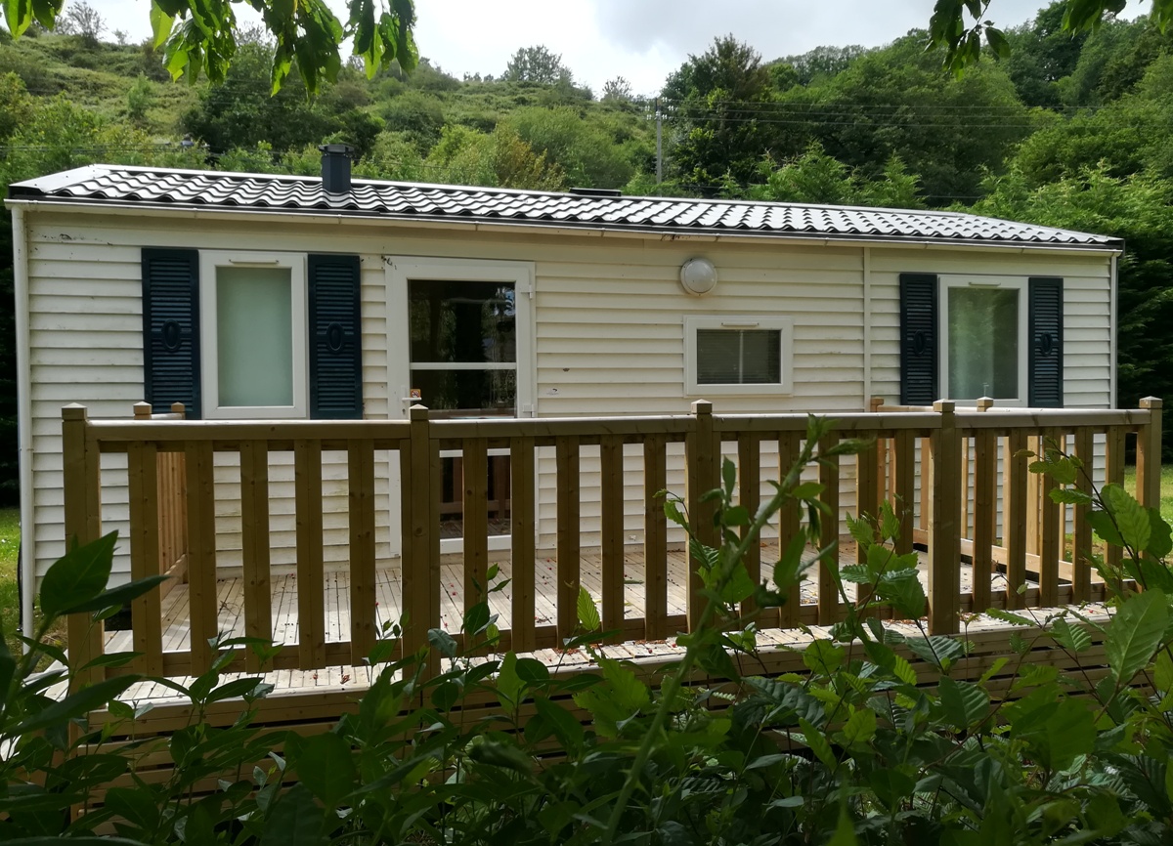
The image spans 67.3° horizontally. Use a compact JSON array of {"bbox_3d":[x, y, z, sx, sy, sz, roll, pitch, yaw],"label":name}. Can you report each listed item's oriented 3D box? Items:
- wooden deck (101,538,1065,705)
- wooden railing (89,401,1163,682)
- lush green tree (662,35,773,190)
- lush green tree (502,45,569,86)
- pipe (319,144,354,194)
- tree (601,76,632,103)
[{"bbox_3d":[0.227,1.037,4.894,4.981,0.160,2.463,-1,2,-16],"label":"wooden deck"},{"bbox_3d":[0.230,0.416,4.851,4.938,1.085,2.344,-1,2,-16],"label":"wooden railing"},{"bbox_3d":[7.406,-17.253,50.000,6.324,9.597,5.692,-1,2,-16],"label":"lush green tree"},{"bbox_3d":[-5.714,-40.663,100.000,7.545,4.660,6.790,-1,2,-16],"label":"lush green tree"},{"bbox_3d":[-1.792,-1.822,6.330,0.244,0.361,0.244,-1,2,-16],"label":"pipe"},{"bbox_3d":[3.215,-35.995,95.000,3.373,2.951,3.036,-1,2,-16],"label":"tree"}]

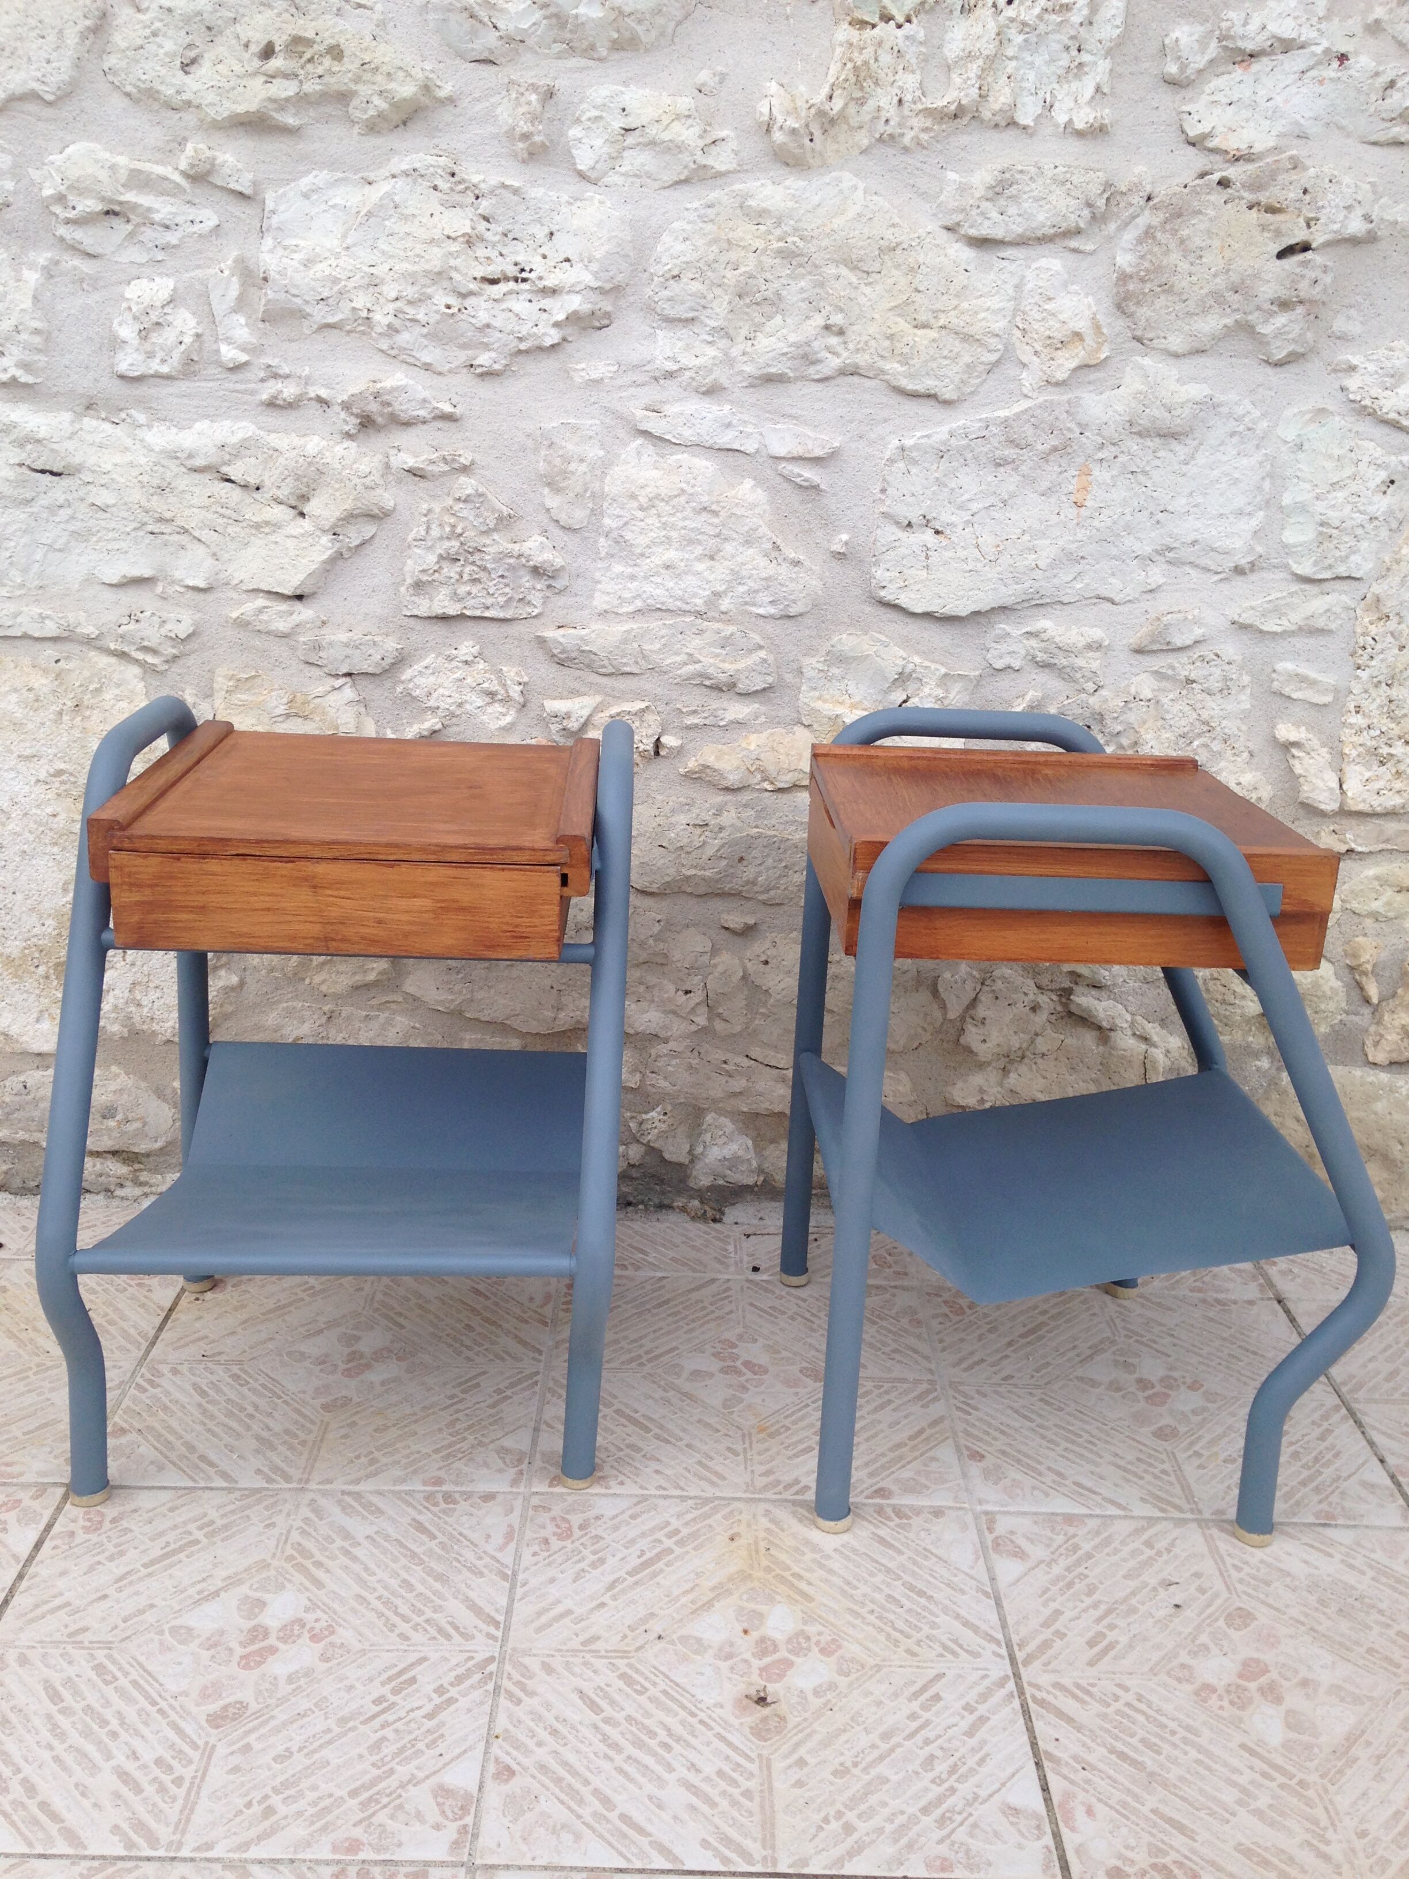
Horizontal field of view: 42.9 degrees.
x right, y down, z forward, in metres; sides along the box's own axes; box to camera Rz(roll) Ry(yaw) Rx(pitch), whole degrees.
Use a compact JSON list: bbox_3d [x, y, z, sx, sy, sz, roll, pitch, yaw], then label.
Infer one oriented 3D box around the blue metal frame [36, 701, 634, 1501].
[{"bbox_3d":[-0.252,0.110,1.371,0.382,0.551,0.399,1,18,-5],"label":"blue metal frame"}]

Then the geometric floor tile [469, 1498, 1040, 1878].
[{"bbox_3d":[0.036,0.481,1.182,0.333,0.010,0.333,2,18,-1],"label":"geometric floor tile"}]

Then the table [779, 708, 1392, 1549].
[{"bbox_3d":[0.283,0.120,1.413,0.399,0.551,0.382,2,18,-3],"label":"table"}]

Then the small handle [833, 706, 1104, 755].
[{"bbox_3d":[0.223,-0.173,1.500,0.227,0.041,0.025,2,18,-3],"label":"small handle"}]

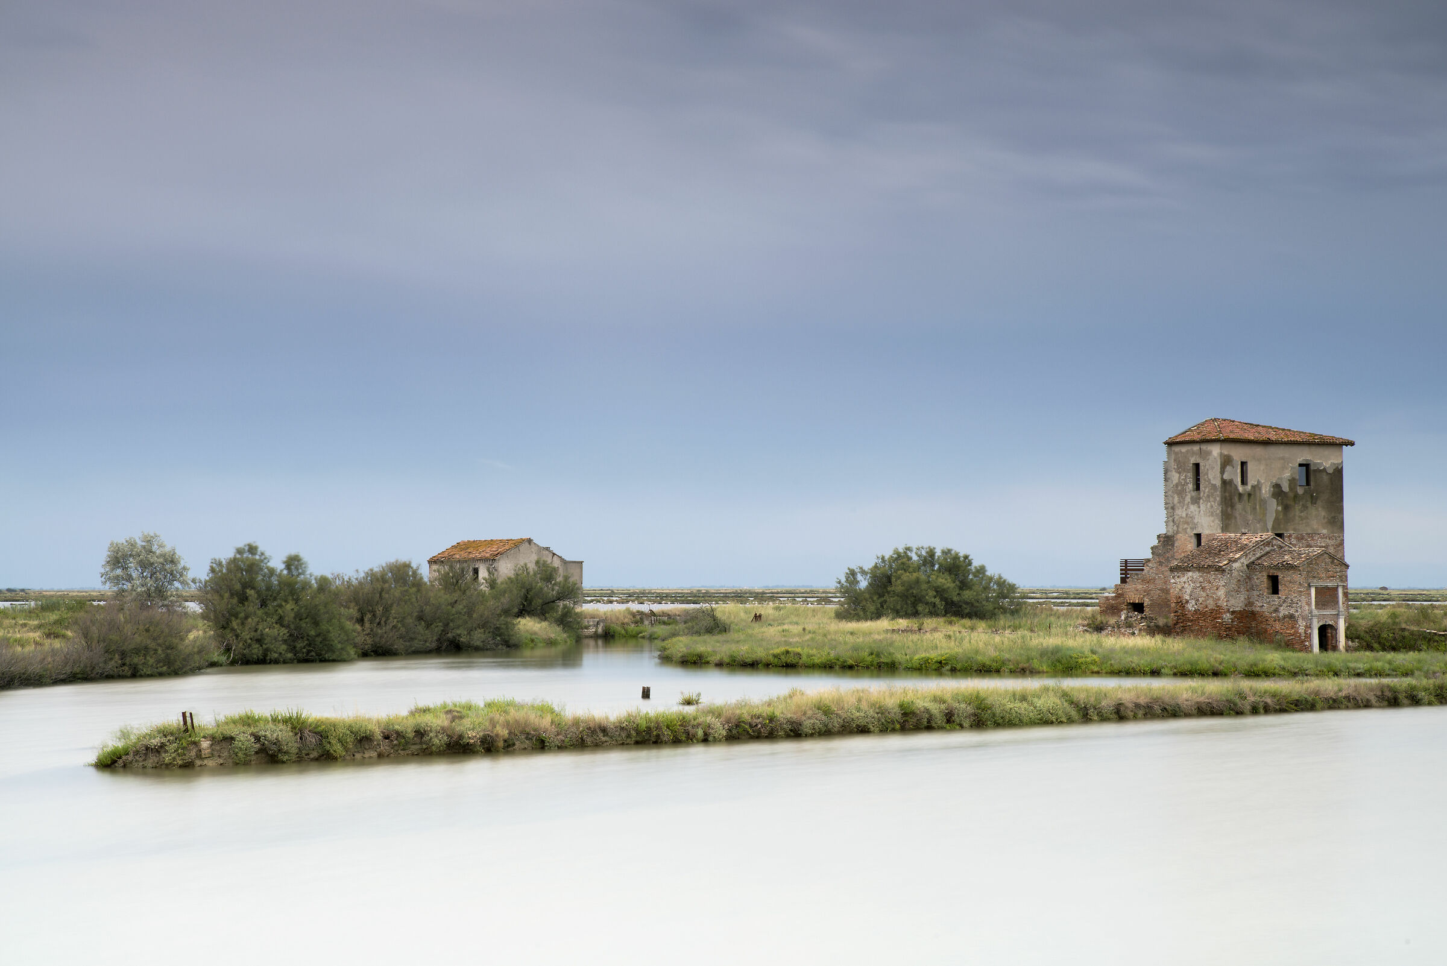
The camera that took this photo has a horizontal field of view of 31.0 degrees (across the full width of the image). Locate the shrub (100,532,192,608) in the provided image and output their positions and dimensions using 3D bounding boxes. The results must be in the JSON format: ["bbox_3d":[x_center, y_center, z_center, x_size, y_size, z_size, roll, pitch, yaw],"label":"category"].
[{"bbox_3d":[-34.920,6.097,157.884,5.370,6.250,5.000,0,-2,0],"label":"shrub"}]

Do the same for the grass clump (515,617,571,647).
[{"bbox_3d":[-14.170,11.640,205.700,4.300,2.200,5.500,0,-2,-4],"label":"grass clump"}]

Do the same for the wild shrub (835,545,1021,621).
[{"bbox_3d":[14.220,7.079,181.862,12.520,5.700,9.500,0,-2,0],"label":"wild shrub"}]

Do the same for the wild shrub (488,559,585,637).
[{"bbox_3d":[-14.265,8.891,199.805,6.970,6.000,6.200,0,-2,0],"label":"wild shrub"}]

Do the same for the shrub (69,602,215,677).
[{"bbox_3d":[-27.590,7.373,123.805,6.660,3.430,4.800,0,-2,0],"label":"shrub"}]

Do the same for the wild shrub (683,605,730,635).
[{"bbox_3d":[-1.162,9.129,174.774,3.080,2.070,2.700,0,-2,0],"label":"wild shrub"}]

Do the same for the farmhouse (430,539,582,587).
[{"bbox_3d":[-19.290,8.695,231.739,9.600,7.380,9.800,2,-3,-42],"label":"farmhouse"}]

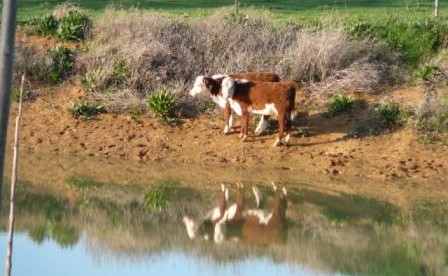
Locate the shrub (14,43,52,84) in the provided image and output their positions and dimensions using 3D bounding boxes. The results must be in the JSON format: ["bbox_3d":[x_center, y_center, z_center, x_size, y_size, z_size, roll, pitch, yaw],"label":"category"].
[{"bbox_3d":[-3.424,-1.331,81.200,0.680,0.700,0.640,3,3,0],"label":"shrub"}]

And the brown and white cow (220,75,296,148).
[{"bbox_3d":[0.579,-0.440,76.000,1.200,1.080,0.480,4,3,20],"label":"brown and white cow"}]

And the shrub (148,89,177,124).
[{"bbox_3d":[-1.062,-0.542,78.500,0.470,0.580,0.470,3,3,0],"label":"shrub"}]

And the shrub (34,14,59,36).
[{"bbox_3d":[-3.299,-2.091,84.200,0.450,0.380,0.430,3,3,0],"label":"shrub"}]

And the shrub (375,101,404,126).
[{"bbox_3d":[2.894,-0.428,79.200,0.480,0.430,0.460,3,3,0],"label":"shrub"}]

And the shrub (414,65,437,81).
[{"bbox_3d":[3.679,-1.190,82.900,0.430,0.280,0.400,3,3,0],"label":"shrub"}]

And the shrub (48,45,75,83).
[{"bbox_3d":[-2.903,-1.328,81.300,0.460,0.650,0.460,3,3,0],"label":"shrub"}]

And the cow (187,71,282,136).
[{"bbox_3d":[0.181,-0.587,77.100,1.510,1.050,0.430,3,3,-2],"label":"cow"}]

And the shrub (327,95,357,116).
[{"bbox_3d":[2.072,-0.572,79.700,0.500,0.360,0.460,3,3,0],"label":"shrub"}]

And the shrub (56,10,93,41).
[{"bbox_3d":[-2.784,-2.099,84.500,0.640,0.540,0.600,3,3,0],"label":"shrub"}]

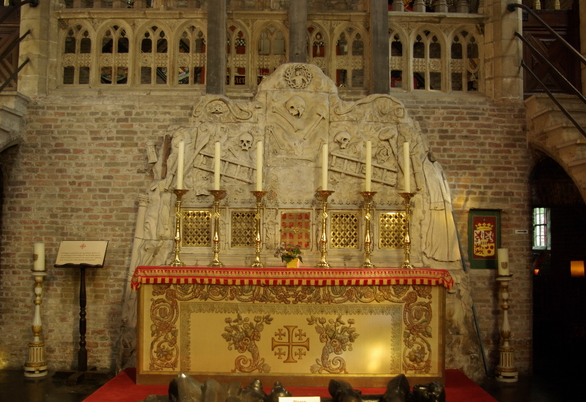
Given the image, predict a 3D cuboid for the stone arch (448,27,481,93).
[{"bbox_3d":[1.843,-1.520,6.401,0.373,0.742,0.200,1,-5,0],"label":"stone arch"}]

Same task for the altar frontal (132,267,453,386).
[{"bbox_3d":[-0.004,1.129,5.595,2.783,1.008,0.760,1,-5,0],"label":"altar frontal"}]

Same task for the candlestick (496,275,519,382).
[{"bbox_3d":[2.047,1.214,5.736,0.220,1.018,0.220,1,-4,2],"label":"candlestick"}]

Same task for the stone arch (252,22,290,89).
[{"bbox_3d":[-0.240,-1.562,6.401,0.406,0.740,0.180,1,-4,2],"label":"stone arch"}]

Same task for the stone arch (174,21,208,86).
[{"bbox_3d":[-1.149,-1.663,6.902,0.407,0.779,0.200,1,-5,0],"label":"stone arch"}]

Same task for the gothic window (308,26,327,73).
[{"bbox_3d":[0.204,-1.648,6.902,0.419,0.762,0.200,1,-5,0],"label":"gothic window"}]

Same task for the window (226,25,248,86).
[{"bbox_3d":[-0.655,-1.546,6.401,0.341,0.687,0.180,1,-5,0],"label":"window"}]

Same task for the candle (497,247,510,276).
[{"bbox_3d":[2.119,0.618,6.030,0.113,0.270,0.113,1,-5,0],"label":"candle"}]

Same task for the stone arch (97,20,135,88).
[{"bbox_3d":[-1.886,-1.568,6.402,0.415,0.731,0.200,1,-5,0],"label":"stone arch"}]

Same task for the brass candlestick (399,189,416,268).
[{"bbox_3d":[1.090,0.281,5.717,0.160,0.718,0.160,1,-5,0],"label":"brass candlestick"}]

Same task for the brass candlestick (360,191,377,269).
[{"bbox_3d":[0.718,0.274,5.718,0.162,0.732,0.162,1,-5,0],"label":"brass candlestick"}]

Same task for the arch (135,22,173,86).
[{"bbox_3d":[-1.568,-1.663,6.902,0.430,0.779,0.200,1,-5,0],"label":"arch"}]

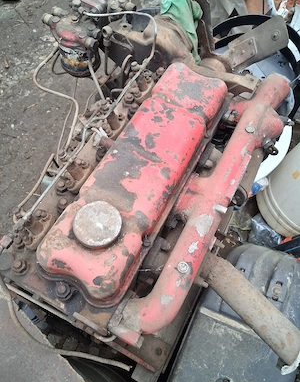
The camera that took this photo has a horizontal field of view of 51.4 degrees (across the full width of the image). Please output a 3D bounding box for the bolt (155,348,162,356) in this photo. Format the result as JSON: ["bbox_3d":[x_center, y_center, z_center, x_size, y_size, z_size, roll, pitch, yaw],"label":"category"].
[{"bbox_3d":[0.015,0.273,0.531,0.013,0.006,0.013,27,63,7],"label":"bolt"}]

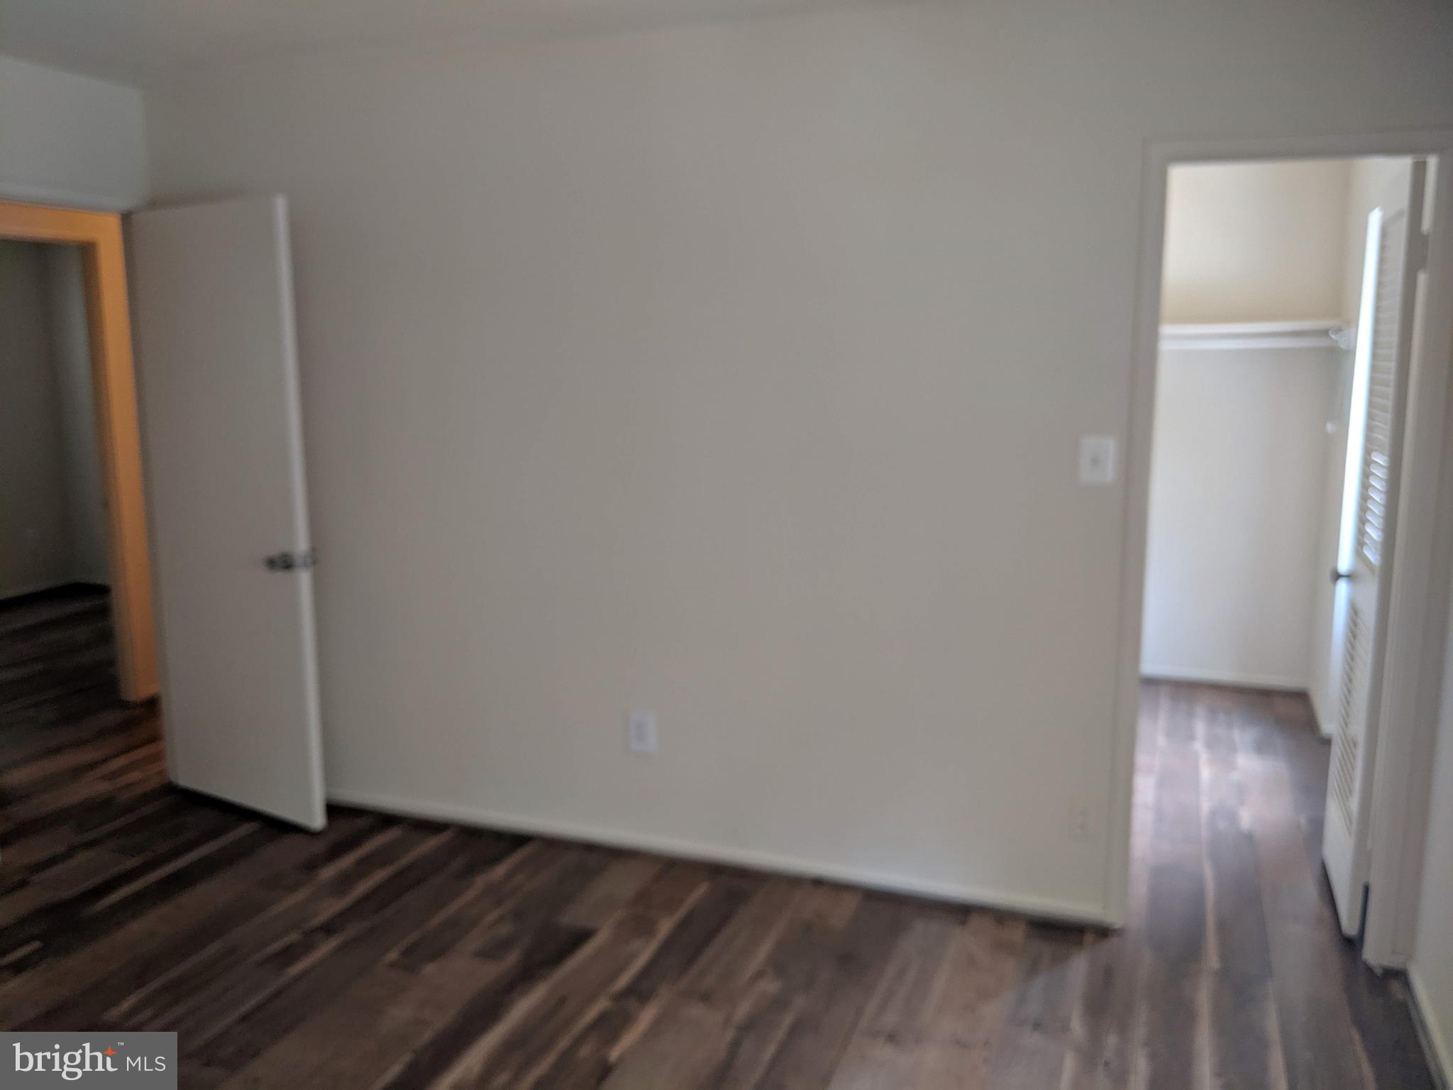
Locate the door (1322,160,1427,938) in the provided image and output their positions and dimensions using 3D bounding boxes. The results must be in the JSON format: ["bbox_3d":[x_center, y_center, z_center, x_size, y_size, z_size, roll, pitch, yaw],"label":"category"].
[{"bbox_3d":[1.788,0.017,3.158,0.038,2.020,0.560,3,10,21],"label":"door"}]

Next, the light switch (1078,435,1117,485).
[{"bbox_3d":[0.972,-0.222,2.970,0.076,0.118,0.013,3,10,19],"label":"light switch"}]

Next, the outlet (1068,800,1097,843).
[{"bbox_3d":[0.984,0.764,3.131,0.072,0.115,0.009,3,10,19],"label":"outlet"}]

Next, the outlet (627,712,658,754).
[{"bbox_3d":[-0.259,0.587,3.540,0.074,0.117,0.009,3,10,19],"label":"outlet"}]

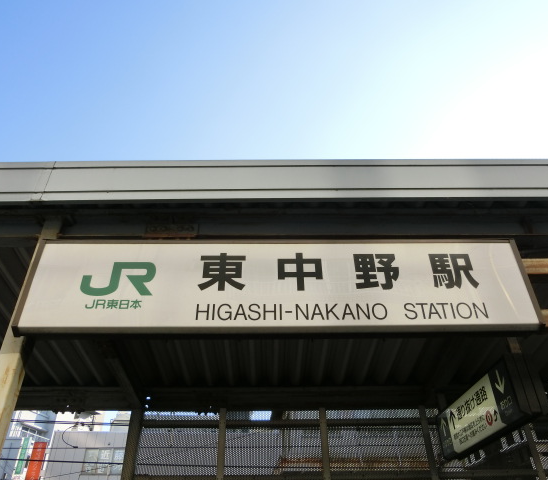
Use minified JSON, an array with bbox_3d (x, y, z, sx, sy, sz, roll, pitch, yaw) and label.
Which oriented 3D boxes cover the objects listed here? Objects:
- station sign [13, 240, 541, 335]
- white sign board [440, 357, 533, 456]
[{"bbox_3d":[0.029,0.233,2.318,2.462,0.496,0.115,0,-35,0],"label":"station sign"},{"bbox_3d":[1.489,1.262,3.315,0.157,0.356,1.409,0,-35,0],"label":"white sign board"}]

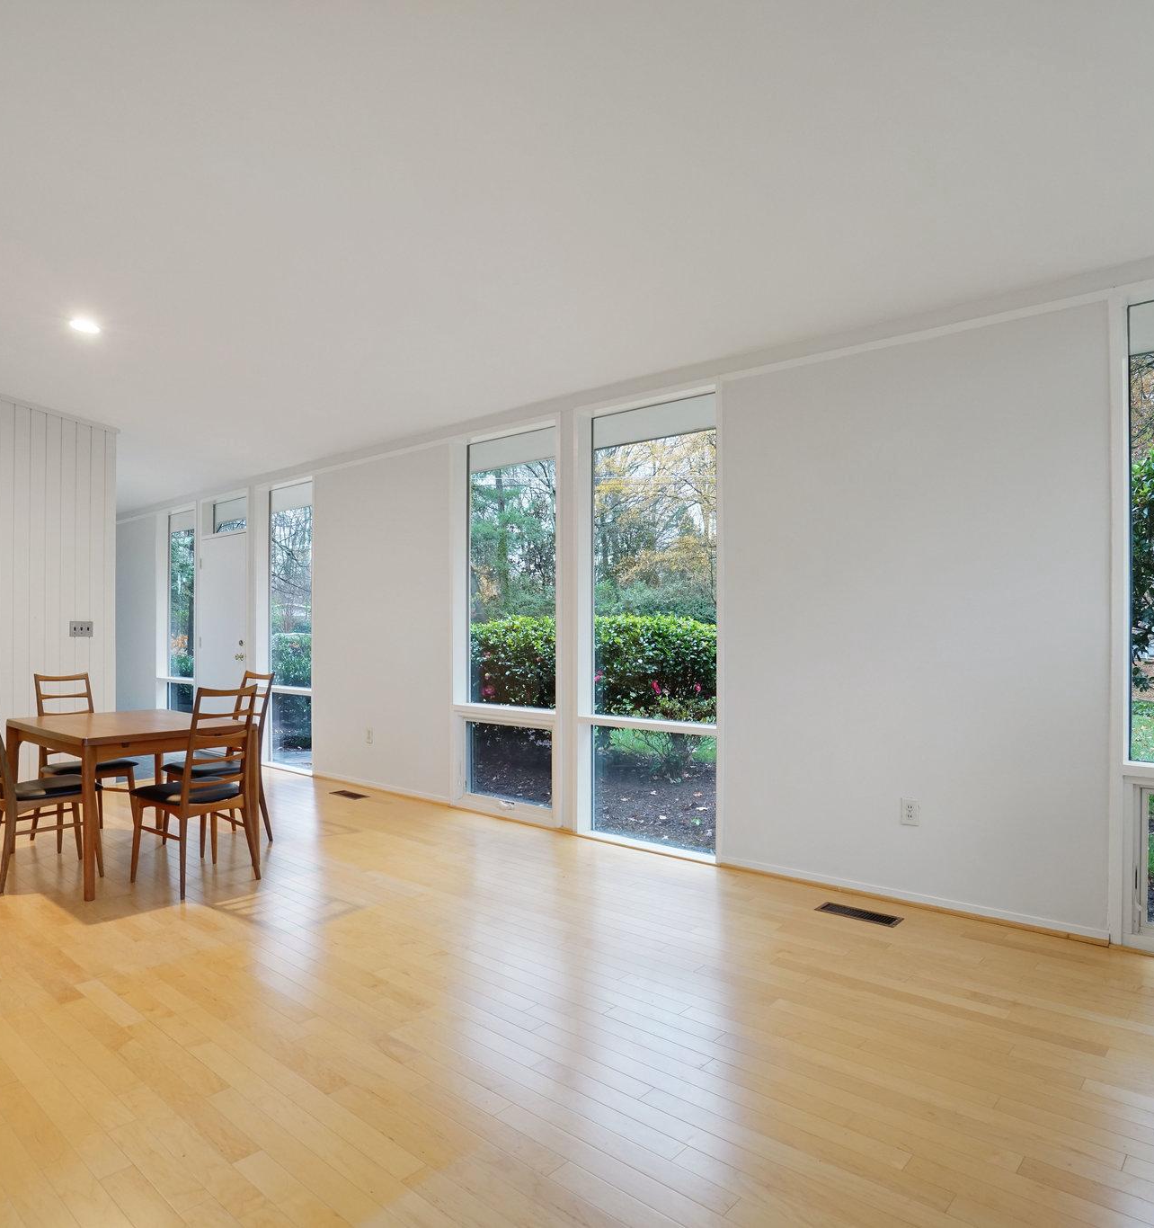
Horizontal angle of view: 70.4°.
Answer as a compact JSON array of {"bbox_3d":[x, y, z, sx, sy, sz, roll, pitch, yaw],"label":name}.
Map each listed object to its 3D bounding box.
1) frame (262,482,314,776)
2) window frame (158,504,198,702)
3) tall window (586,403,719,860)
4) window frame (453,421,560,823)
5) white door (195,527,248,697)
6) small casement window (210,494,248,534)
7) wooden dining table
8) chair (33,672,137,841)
[{"bbox_3d":[-2.446,0.112,7.014,0.880,2.430,0.140,0,0,40],"label":"frame"},{"bbox_3d":[-4.016,0.111,8.309,0.910,2.450,0.130,0,0,40],"label":"window frame"},{"bbox_3d":[0.404,0.060,4.651,0.985,2.500,0.140,0,0,40],"label":"tall window"},{"bbox_3d":[-0.429,0.055,5.342,0.980,2.480,0.140,0,0,40],"label":"window frame"},{"bbox_3d":[-3.308,0.296,7.721,0.910,2.070,0.070,0,0,40],"label":"white door"},{"bbox_3d":[-3.268,-0.939,7.706,0.860,0.380,0.110,0,0,40],"label":"small casement window"},{"bbox_3d":[-2.404,0.947,4.402,1.165,0.730,0.800,0,0,40],"label":"wooden dining table"},{"bbox_3d":[-2.905,0.830,4.779,0.530,0.970,0.470,0,0,40],"label":"chair"}]

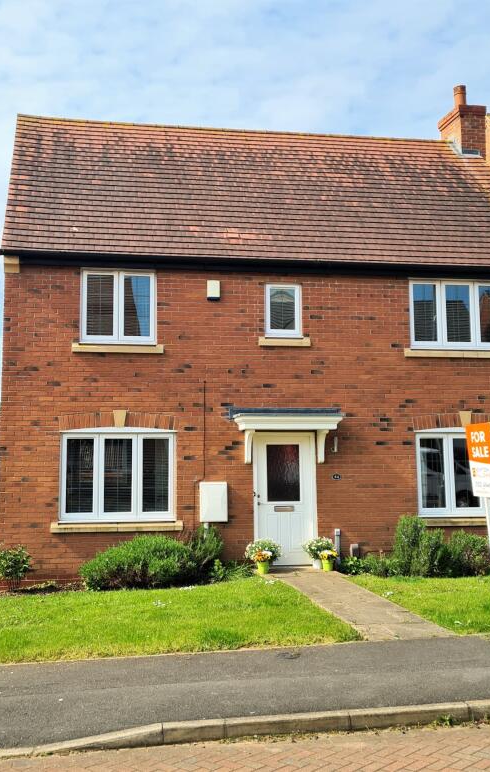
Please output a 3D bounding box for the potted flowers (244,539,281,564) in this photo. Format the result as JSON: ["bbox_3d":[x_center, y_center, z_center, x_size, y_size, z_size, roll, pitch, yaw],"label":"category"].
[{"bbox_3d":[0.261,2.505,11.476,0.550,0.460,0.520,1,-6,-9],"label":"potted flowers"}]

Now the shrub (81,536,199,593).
[{"bbox_3d":[-1.530,2.505,11.072,1.620,0.733,0.950,1,-6,-9],"label":"shrub"}]

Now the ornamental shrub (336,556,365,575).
[{"bbox_3d":[1.593,2.692,11.587,0.430,0.260,0.380,1,-7,-8],"label":"ornamental shrub"}]

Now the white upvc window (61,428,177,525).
[{"bbox_3d":[-1.908,1.333,11.633,1.730,1.400,0.120,1,-7,-8],"label":"white upvc window"}]

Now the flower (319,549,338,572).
[{"bbox_3d":[1.235,2.575,11.398,0.270,0.338,0.270,1,-6,-9],"label":"flower"}]

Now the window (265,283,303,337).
[{"bbox_3d":[0.608,-1.216,12.325,0.612,0.862,0.100,1,-6,-9],"label":"window"}]

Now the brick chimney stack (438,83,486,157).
[{"bbox_3d":[4.768,-5.660,16.865,0.600,1.870,1.080,1,-7,-8],"label":"brick chimney stack"}]

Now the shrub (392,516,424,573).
[{"bbox_3d":[2.484,2.423,11.707,0.523,0.849,0.500,0,-7,-7],"label":"shrub"}]

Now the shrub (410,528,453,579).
[{"bbox_3d":[2.815,2.492,11.574,0.600,0.693,0.560,1,-6,-9],"label":"shrub"}]

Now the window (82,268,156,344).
[{"bbox_3d":[-1.988,-1.241,12.103,1.191,1.232,0.100,0,-7,-7],"label":"window"}]

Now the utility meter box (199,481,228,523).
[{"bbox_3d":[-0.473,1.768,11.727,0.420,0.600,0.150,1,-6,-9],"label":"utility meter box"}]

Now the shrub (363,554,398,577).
[{"bbox_3d":[2.045,2.689,11.542,0.543,0.316,0.480,0,-7,-7],"label":"shrub"}]

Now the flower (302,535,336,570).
[{"bbox_3d":[1.105,2.503,11.441,0.460,0.440,0.440,1,-7,-8],"label":"flower"}]

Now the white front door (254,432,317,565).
[{"bbox_3d":[0.642,1.774,12.068,1.032,2.069,0.100,0,-7,-7],"label":"white front door"}]

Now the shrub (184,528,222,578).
[{"bbox_3d":[-0.610,2.434,11.334,0.577,0.708,0.560,0,-7,-7],"label":"shrub"}]

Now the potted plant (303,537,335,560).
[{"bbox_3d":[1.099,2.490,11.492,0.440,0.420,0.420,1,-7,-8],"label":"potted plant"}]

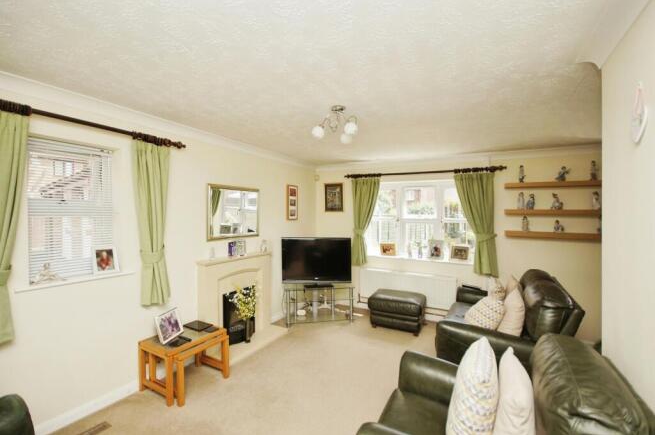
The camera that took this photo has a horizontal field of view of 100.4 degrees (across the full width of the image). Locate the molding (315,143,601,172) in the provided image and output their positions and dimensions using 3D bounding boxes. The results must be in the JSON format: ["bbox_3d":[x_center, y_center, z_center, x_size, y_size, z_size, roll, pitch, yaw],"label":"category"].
[{"bbox_3d":[1.481,-0.863,4.029,3.896,0.122,0.102,0,1,28],"label":"molding"}]

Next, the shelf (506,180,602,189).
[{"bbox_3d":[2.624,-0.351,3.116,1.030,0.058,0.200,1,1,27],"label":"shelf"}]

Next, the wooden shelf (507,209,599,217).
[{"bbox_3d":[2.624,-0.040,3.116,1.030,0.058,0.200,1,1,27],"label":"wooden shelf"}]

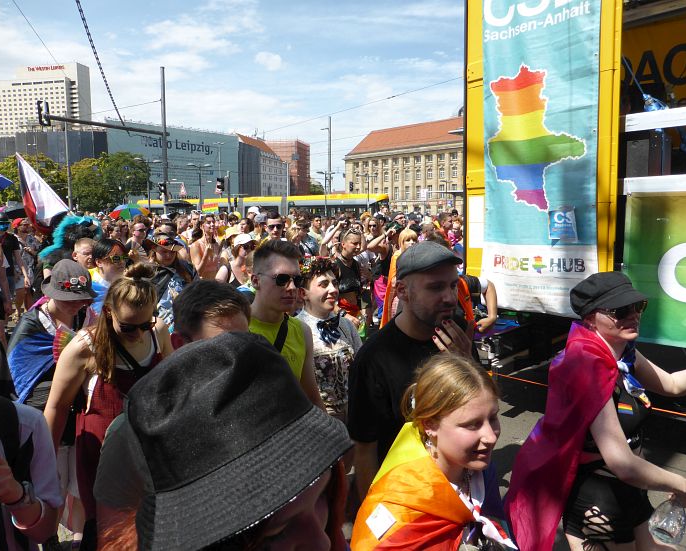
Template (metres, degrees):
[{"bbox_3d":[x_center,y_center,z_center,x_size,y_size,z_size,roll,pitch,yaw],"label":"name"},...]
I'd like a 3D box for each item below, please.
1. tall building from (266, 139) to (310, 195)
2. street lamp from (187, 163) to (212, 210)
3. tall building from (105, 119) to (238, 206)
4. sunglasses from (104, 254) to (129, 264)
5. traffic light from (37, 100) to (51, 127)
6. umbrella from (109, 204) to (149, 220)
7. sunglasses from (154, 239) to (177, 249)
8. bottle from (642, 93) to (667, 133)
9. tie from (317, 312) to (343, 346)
[{"bbox_3d":[-29.619,-47.905,258.302,20.000,35.900,21.000,1,7,11],"label":"tall building"},{"bbox_3d":[-9.975,-5.149,35.941,1.750,5.200,0.350,-3,8,-26],"label":"street lamp"},{"bbox_3d":[-59.143,-32.489,167.125,42.500,27.500,24.000,-7,10,-44],"label":"tall building"},{"bbox_3d":[-1.360,-0.098,3.050,0.140,0.050,0.145,4,8,28],"label":"sunglasses"},{"bbox_3d":[-11.166,-6.046,19.000,0.270,0.900,0.360,5,9,36],"label":"traffic light"},{"bbox_3d":[-5.272,-1.343,12.774,1.050,0.750,1.050,0,29,0],"label":"umbrella"},{"bbox_3d":[-1.339,-0.242,3.850,0.150,0.055,0.130,-4,8,-30],"label":"sunglasses"},{"bbox_3d":[2.321,-1.217,3.800,0.090,0.285,0.090,-18,6,17],"label":"bottle"},{"bbox_3d":[-0.059,0.224,2.130,0.120,0.135,0.050,-8,15,-31],"label":"tie"}]

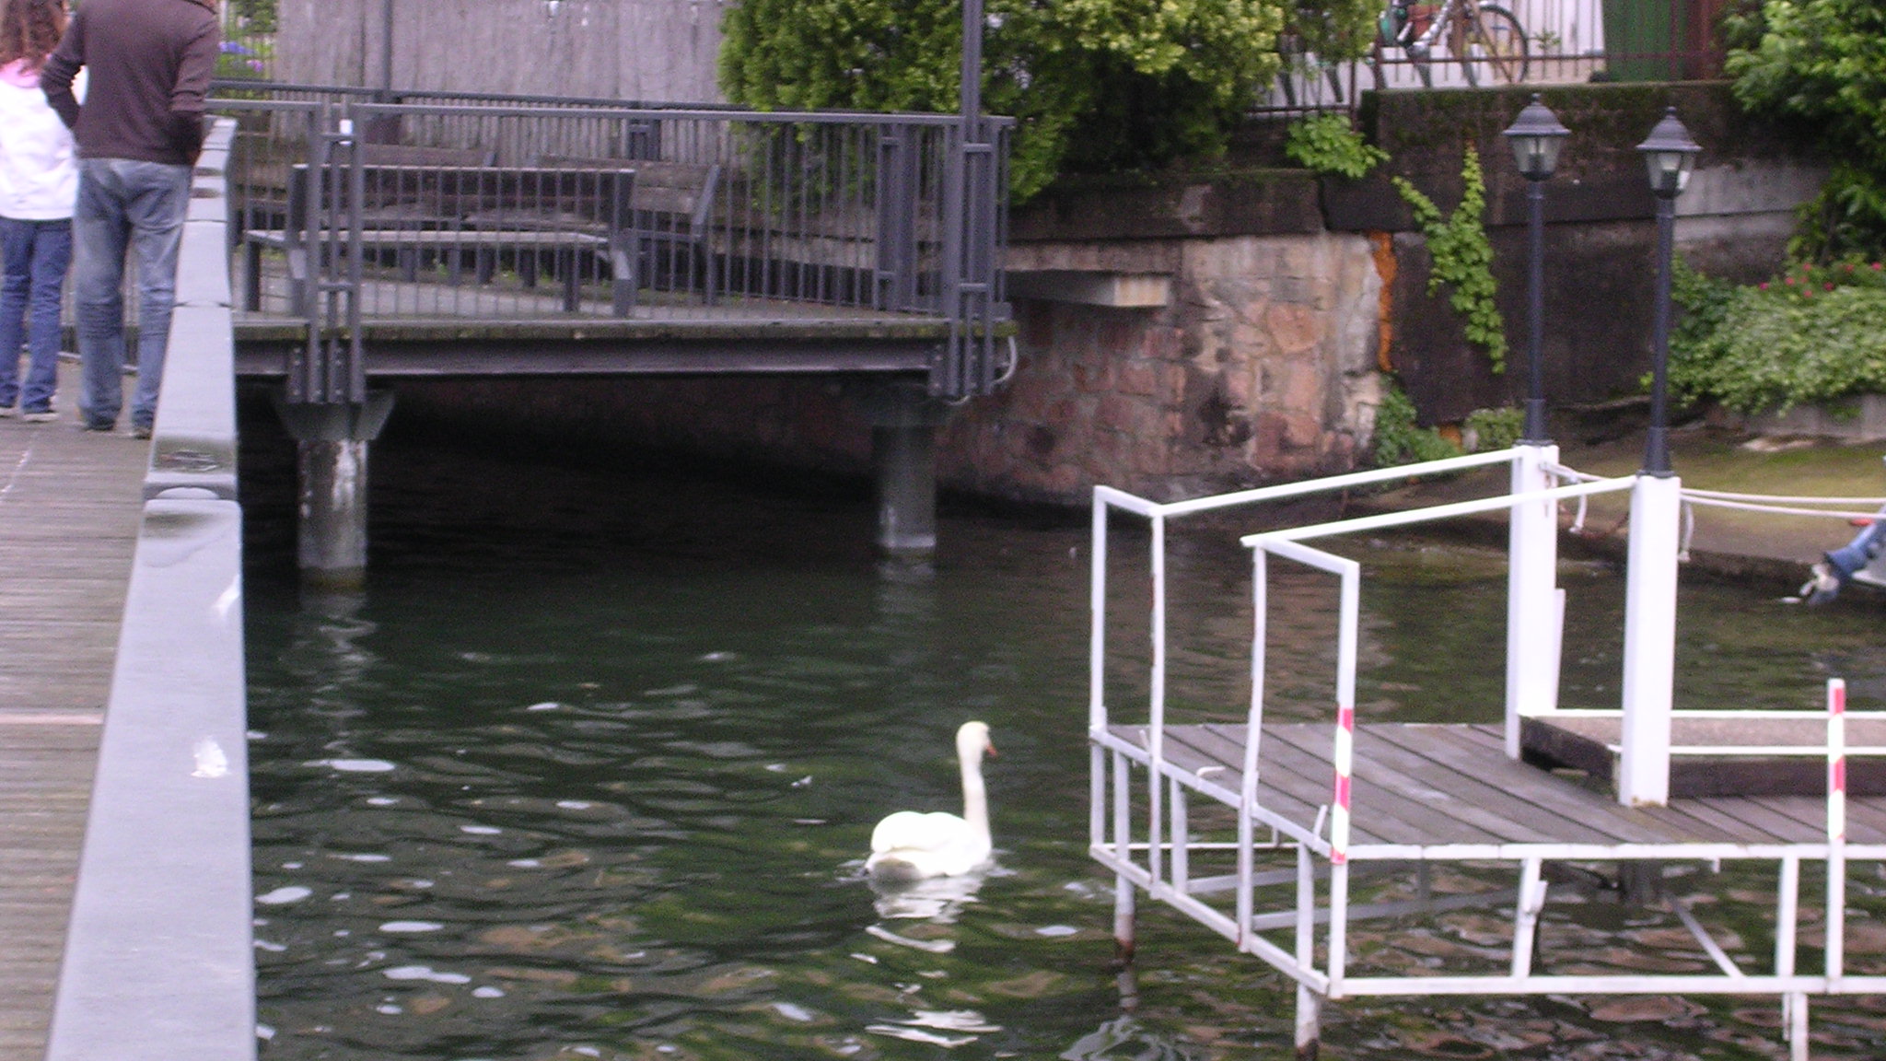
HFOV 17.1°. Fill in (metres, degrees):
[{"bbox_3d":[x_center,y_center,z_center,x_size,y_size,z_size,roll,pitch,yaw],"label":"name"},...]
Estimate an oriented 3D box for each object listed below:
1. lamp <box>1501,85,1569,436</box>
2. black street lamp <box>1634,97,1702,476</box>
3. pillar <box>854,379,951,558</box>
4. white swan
[{"bbox_3d":[1.820,-0.801,19.200,0.200,1.070,0.200,0,4,0],"label":"lamp"},{"bbox_3d":[2.094,-0.690,18.100,0.200,1.070,0.200,2,4,0],"label":"black street lamp"},{"bbox_3d":[-0.211,-0.330,33.800,0.430,0.950,0.430,-1,5,-32],"label":"pillar"},{"bbox_3d":[-0.037,0.911,21.100,0.350,0.510,0.680,4,5,31],"label":"white swan"}]

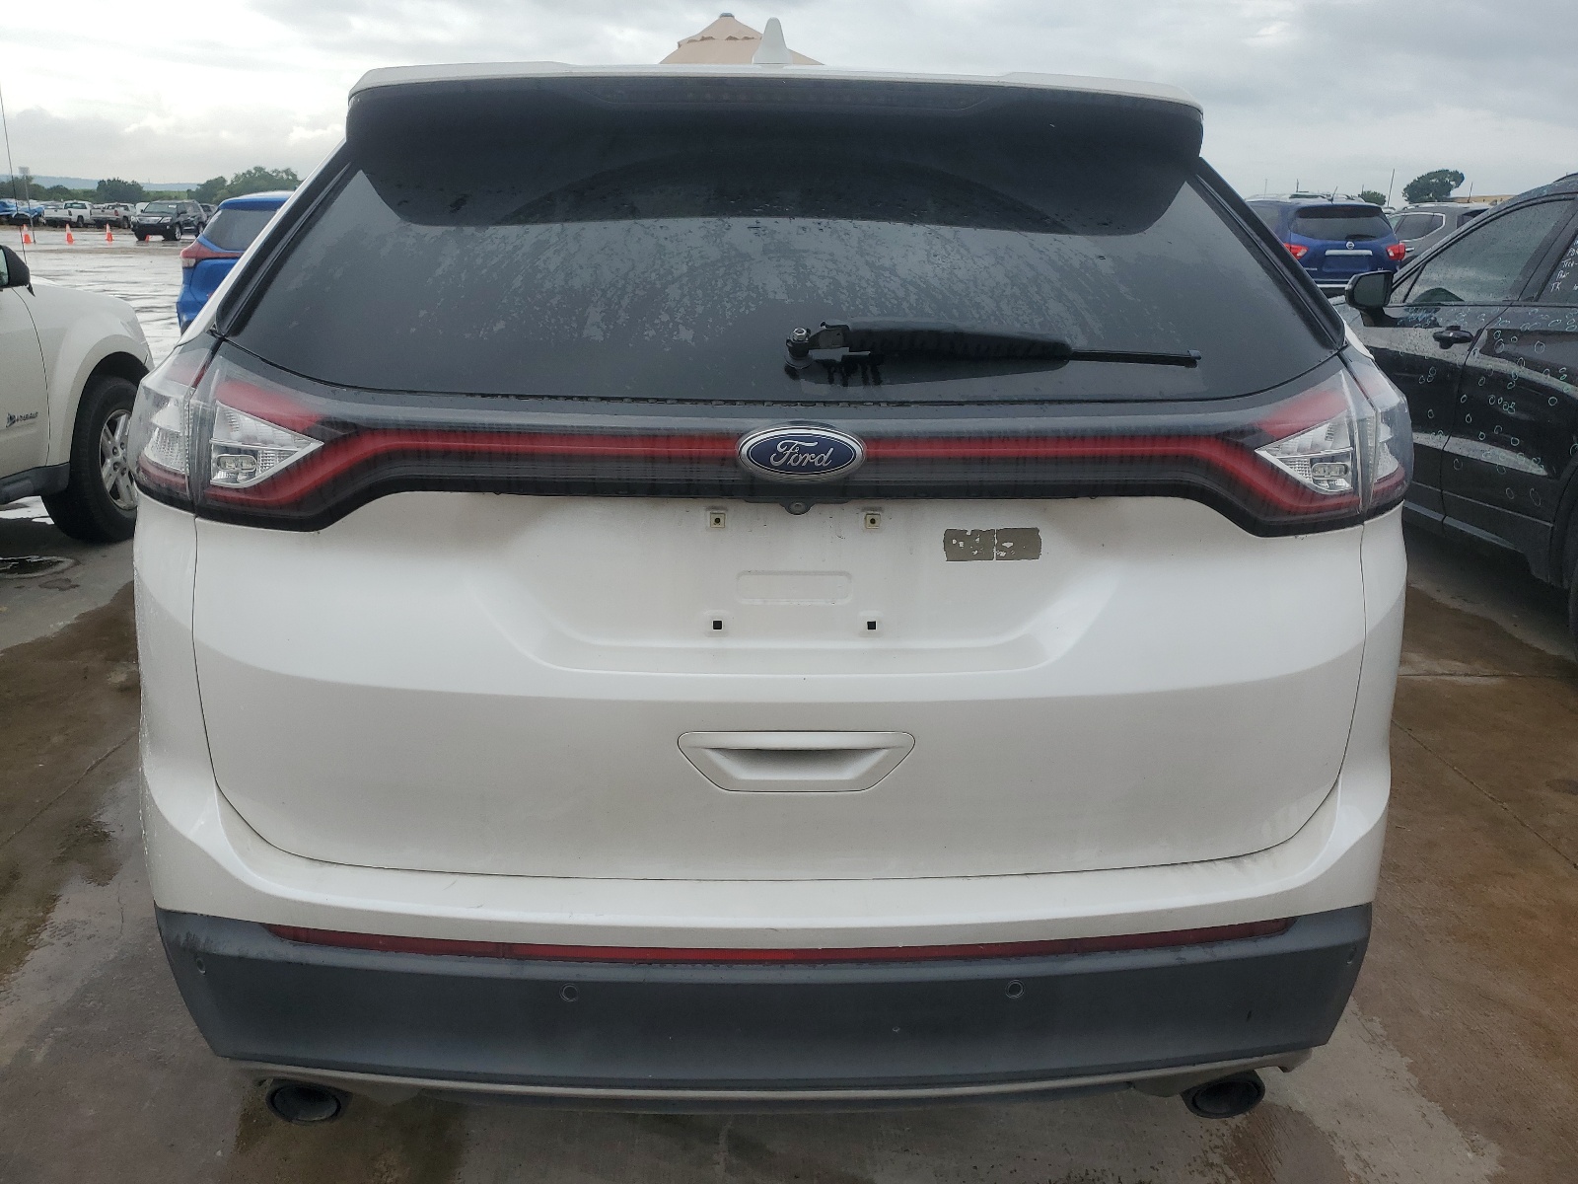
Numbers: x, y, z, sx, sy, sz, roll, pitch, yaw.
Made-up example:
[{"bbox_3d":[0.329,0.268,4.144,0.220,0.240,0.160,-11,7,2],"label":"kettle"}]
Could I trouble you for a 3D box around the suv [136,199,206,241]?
[{"bbox_3d":[-30.615,-18.389,58.597,1.970,1.900,4.950,0,18,-2],"label":"suv"}]

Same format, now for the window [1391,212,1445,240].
[{"bbox_3d":[9.751,-5.675,18.400,0.100,0.420,1.350,13,16,-11],"label":"window"}]

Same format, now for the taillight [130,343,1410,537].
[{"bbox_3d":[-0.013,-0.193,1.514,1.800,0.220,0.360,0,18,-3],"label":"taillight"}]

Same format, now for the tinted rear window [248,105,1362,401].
[{"bbox_3d":[-0.004,-0.464,1.554,1.390,0.120,0.560,0,57,-3],"label":"tinted rear window"}]

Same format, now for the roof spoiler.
[{"bbox_3d":[-0.018,-0.696,1.752,1.230,0.130,0.290,0,18,-3],"label":"roof spoiler"}]

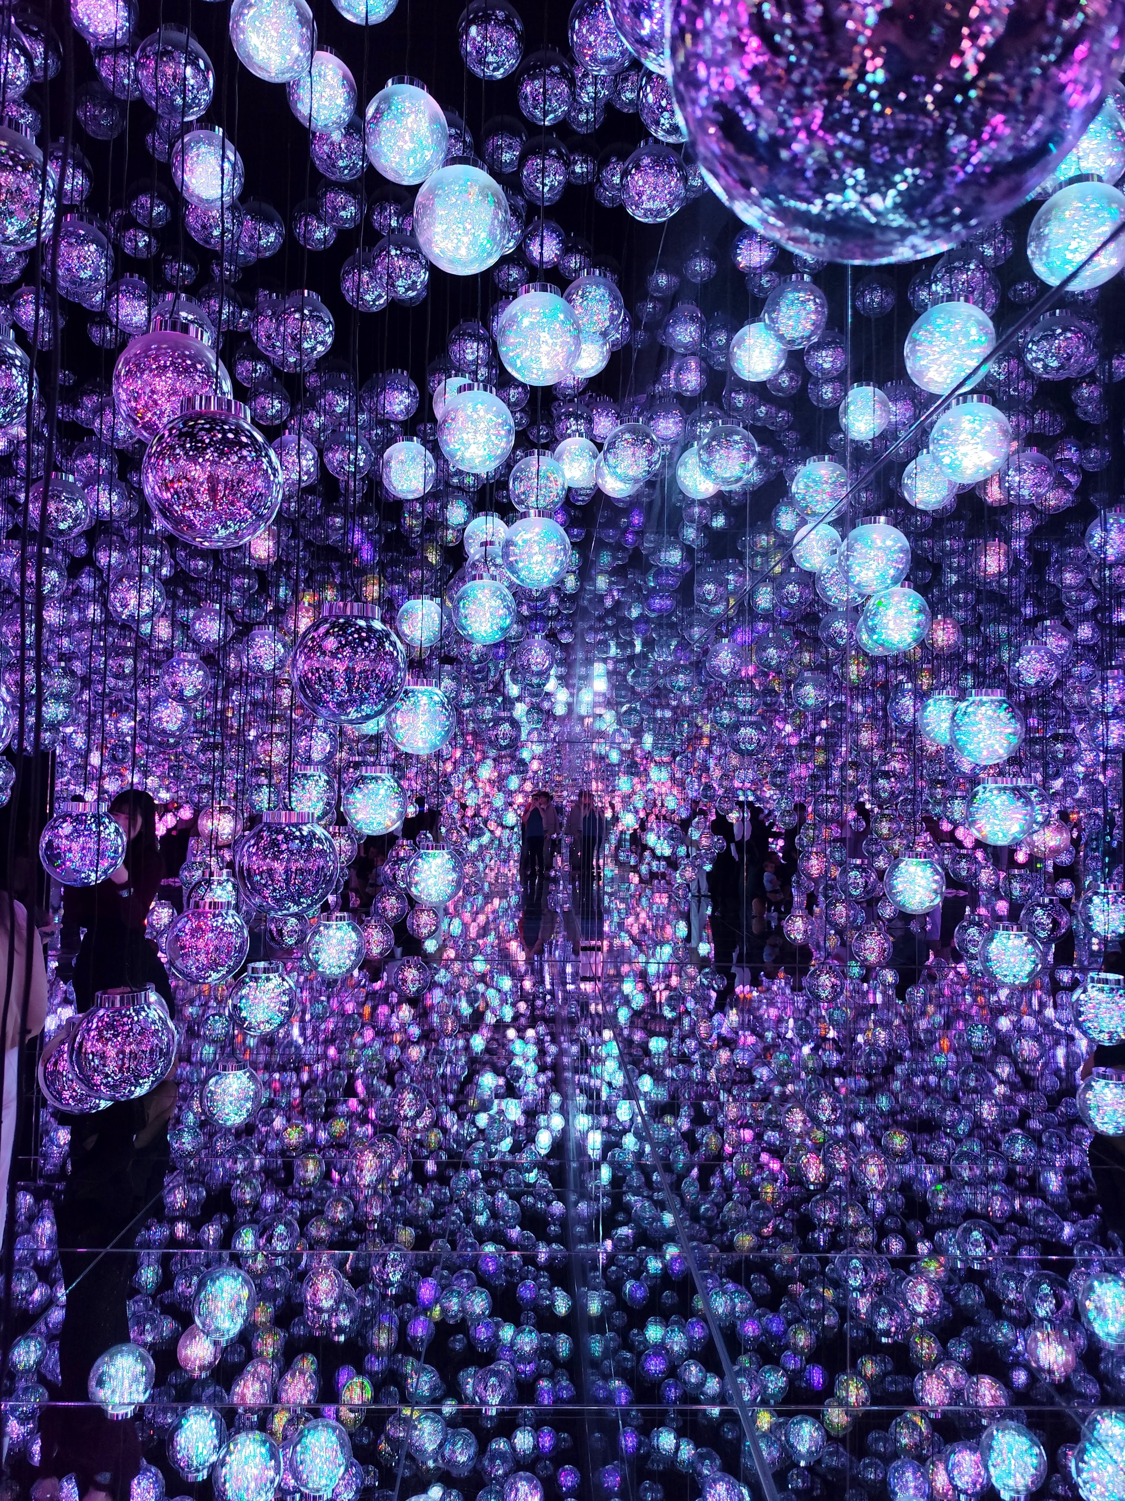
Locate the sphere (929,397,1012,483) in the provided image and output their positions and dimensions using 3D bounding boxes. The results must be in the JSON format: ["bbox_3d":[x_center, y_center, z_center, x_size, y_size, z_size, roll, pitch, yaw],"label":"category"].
[{"bbox_3d":[1.236,-0.938,3.024,0.230,0.250,0.230,-1,-3,22],"label":"sphere"}]

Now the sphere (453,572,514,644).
[{"bbox_3d":[-0.299,-0.542,3.871,0.243,0.253,0.243,1,-3,-5],"label":"sphere"}]

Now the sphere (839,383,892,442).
[{"bbox_3d":[1.412,-1.577,4.650,0.230,0.250,0.230,-1,-3,17],"label":"sphere"}]

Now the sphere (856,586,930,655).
[{"bbox_3d":[1.273,-0.502,3.795,0.243,0.253,0.243,0,-3,19],"label":"sphere"}]

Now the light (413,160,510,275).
[{"bbox_3d":[-0.258,-1.348,2.531,0.243,0.253,0.243,1,-3,-7],"label":"light"}]

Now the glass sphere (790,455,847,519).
[{"bbox_3d":[1.132,-1.149,4.395,0.243,0.253,0.243,0,-3,14],"label":"glass sphere"}]

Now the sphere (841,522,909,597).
[{"bbox_3d":[1.139,-0.696,3.610,0.243,0.253,0.243,0,-3,17],"label":"sphere"}]

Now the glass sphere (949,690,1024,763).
[{"bbox_3d":[1.427,-0.076,3.353,0.230,0.250,0.230,-1,-3,23],"label":"glass sphere"}]

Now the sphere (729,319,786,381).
[{"bbox_3d":[0.801,-1.637,4.073,0.230,0.250,0.230,-1,-3,11],"label":"sphere"}]

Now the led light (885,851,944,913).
[{"bbox_3d":[1.460,0.553,4.139,0.243,0.253,0.243,0,-3,19],"label":"led light"}]

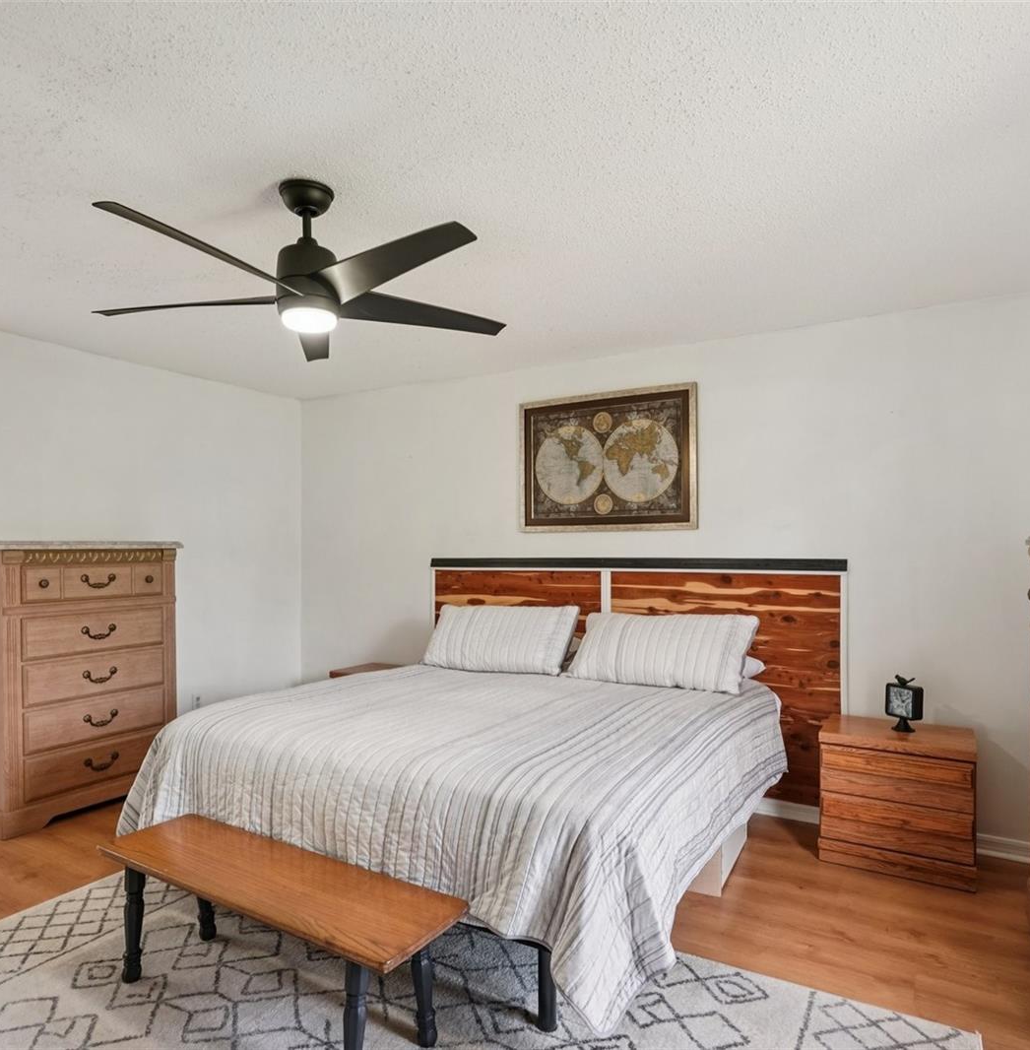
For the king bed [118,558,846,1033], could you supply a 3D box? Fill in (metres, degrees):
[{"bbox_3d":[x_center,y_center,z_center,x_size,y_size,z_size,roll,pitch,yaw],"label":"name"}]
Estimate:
[{"bbox_3d":[-0.023,0.808,3.007,2.450,1.270,2.185,-1,-2,30],"label":"king bed"}]

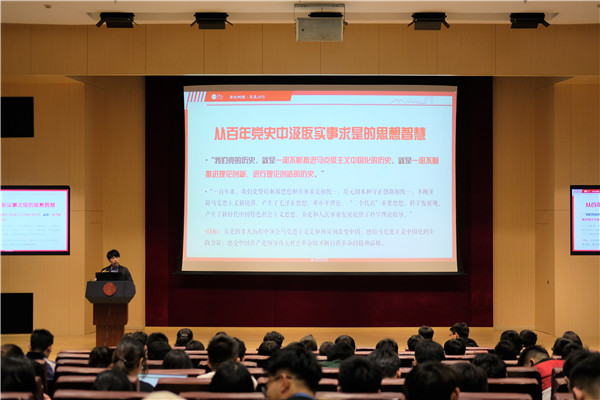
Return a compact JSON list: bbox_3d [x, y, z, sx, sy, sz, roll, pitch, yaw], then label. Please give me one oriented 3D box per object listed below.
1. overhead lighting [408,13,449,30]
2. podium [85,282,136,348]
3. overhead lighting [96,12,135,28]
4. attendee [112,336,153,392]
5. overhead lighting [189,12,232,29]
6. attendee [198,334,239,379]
[{"bbox_3d":[2.060,-2.870,14.200,0.640,0.280,0.360,0,0,0],"label":"overhead lighting"},{"bbox_3d":[-3.150,1.910,14.600,0.820,1.150,0.550,0,0,-7],"label":"podium"},{"bbox_3d":[-2.970,-2.880,14.200,0.630,0.260,0.360,0,0,6],"label":"overhead lighting"},{"bbox_3d":[-1.170,1.570,6.220,0.480,1.220,0.750,0,0,6],"label":"attendee"},{"bbox_3d":[-1.420,-2.870,14.200,0.650,0.270,0.360,0,0,0],"label":"overhead lighting"},{"bbox_3d":[-0.520,1.550,6.250,0.480,1.260,0.750,0,0,0],"label":"attendee"}]

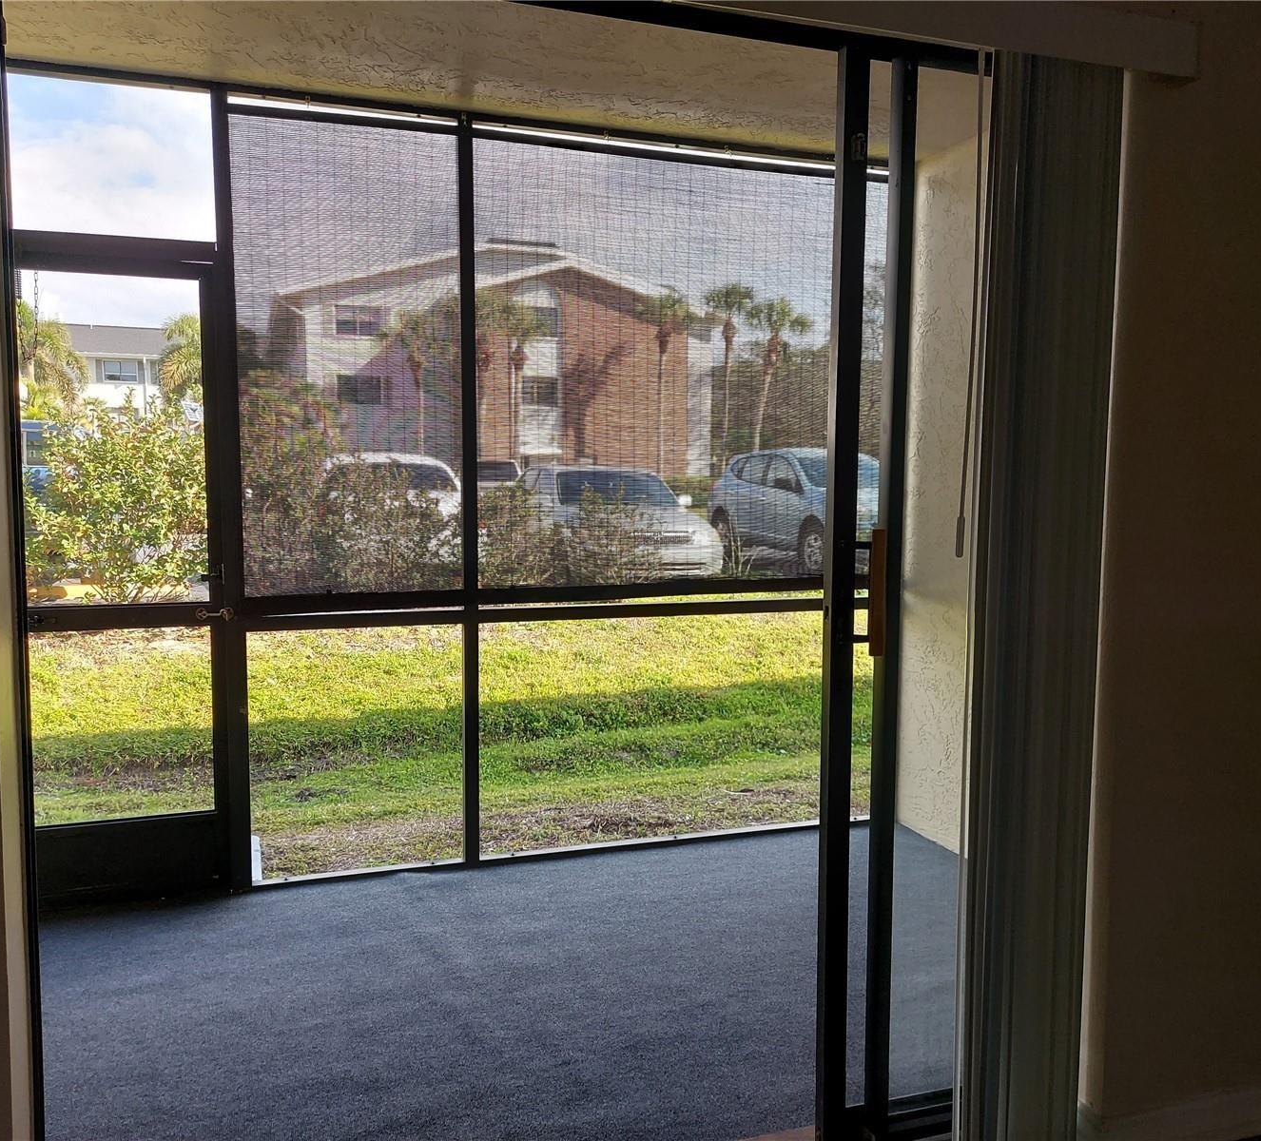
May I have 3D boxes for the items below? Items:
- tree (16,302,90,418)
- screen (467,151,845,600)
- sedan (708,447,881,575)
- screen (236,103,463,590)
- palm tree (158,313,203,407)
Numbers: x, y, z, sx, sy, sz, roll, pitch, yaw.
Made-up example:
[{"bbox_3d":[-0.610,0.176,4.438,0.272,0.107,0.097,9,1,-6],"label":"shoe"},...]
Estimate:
[{"bbox_3d":[-18.573,-5.165,34.303,3.600,6.508,3.600,0,5,0],"label":"tree"},{"bbox_3d":[0.212,-0.683,3.864,1.540,1.504,0.030,-1,6,-18],"label":"screen"},{"bbox_3d":[2.580,-0.840,14.900,1.810,1.660,4.650,-2,6,-19],"label":"sedan"},{"bbox_3d":[-0.886,-0.660,3.504,0.719,1.515,0.030,-1,6,-18],"label":"screen"},{"bbox_3d":[-14.631,-5.590,38.309,3.400,6.649,3.400,0,5,0],"label":"palm tree"}]

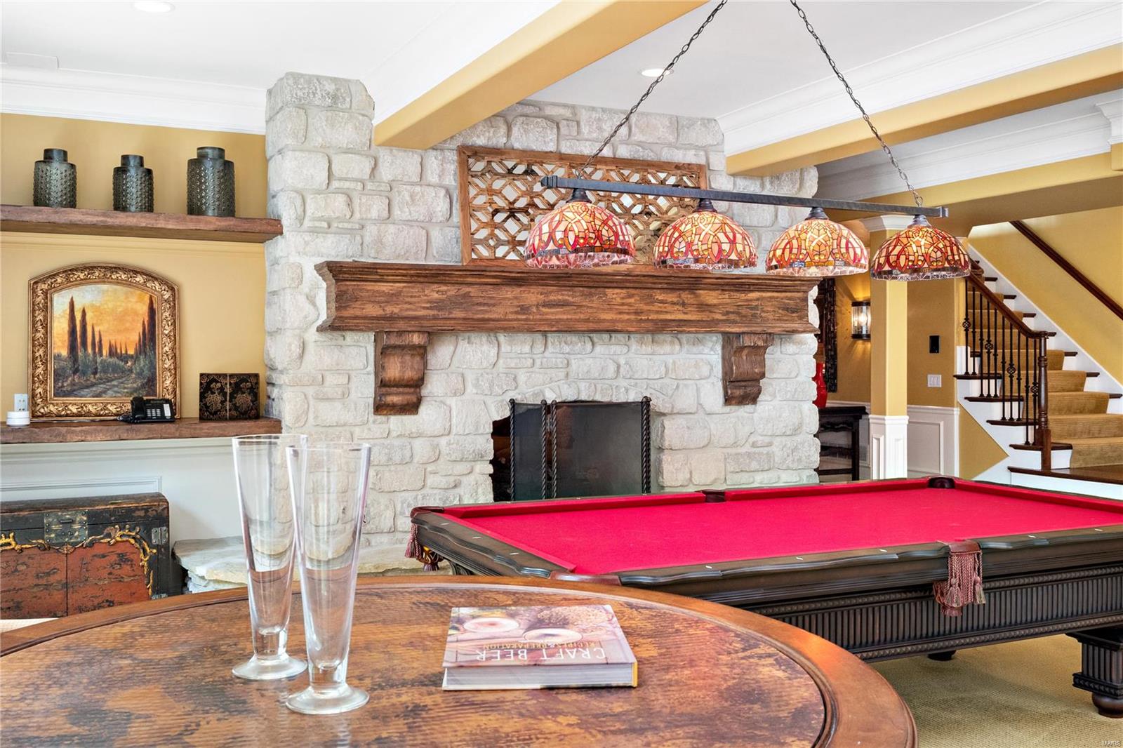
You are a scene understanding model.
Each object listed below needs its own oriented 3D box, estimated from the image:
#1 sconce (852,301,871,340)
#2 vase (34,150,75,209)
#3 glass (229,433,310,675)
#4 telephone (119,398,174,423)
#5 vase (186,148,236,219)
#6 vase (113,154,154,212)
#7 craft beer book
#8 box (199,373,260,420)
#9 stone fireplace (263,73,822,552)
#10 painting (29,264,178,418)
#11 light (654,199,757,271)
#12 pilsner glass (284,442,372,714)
[{"bbox_3d":[2.871,-0.508,10.662,0.150,0.383,0.230,0,1,-25],"label":"sconce"},{"bbox_3d":[-2.632,-1.007,5.840,0.204,0.329,0.204,0,1,-25],"label":"vase"},{"bbox_3d":[-0.305,0.188,1.174,0.077,0.244,0.077,0,1,-25],"label":"glass"},{"bbox_3d":[-2.260,0.197,6.178,0.245,0.142,0.190,0,1,-25],"label":"telephone"},{"bbox_3d":[-1.926,-1.050,6.170,0.257,0.404,0.257,0,1,-25],"label":"vase"},{"bbox_3d":[-2.288,-1.008,6.001,0.205,0.326,0.205,0,1,-25],"label":"vase"},{"bbox_3d":[-0.028,0.297,1.242,0.193,0.024,0.258,0,1,-3],"label":"craft beer book"},{"bbox_3d":[-1.883,0.127,6.364,0.320,0.263,0.140,0,1,-25],"label":"box"},{"bbox_3d":[0.055,-0.319,7.042,3.610,2.680,0.770,0,1,-25],"label":"stone fireplace"},{"bbox_3d":[-2.517,-0.177,6.195,0.767,0.862,0.070,0,1,-25],"label":"painting"},{"bbox_3d":[0.516,-0.508,4.024,0.366,0.242,0.366,0,1,0],"label":"light"},{"bbox_3d":[-0.222,0.190,1.066,0.079,0.244,0.079,0,1,-25],"label":"pilsner glass"}]

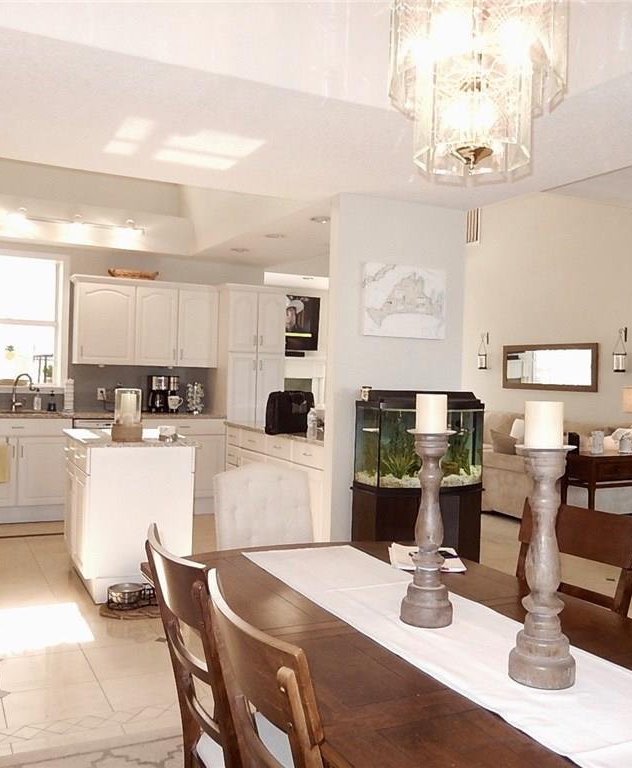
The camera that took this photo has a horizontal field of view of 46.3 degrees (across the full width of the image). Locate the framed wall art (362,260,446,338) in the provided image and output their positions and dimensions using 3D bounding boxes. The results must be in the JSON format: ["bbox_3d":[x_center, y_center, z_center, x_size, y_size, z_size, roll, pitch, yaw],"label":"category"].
[{"bbox_3d":[0.567,-0.534,4.822,0.636,0.467,0.035,1,1,-26],"label":"framed wall art"}]

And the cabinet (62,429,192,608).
[{"bbox_3d":[-1.252,0.803,4.837,0.675,0.925,1.070,1,1,-26],"label":"cabinet"}]

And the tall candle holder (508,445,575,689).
[{"bbox_3d":[0.454,0.354,1.472,0.125,0.465,0.125,1,1,-26],"label":"tall candle holder"}]

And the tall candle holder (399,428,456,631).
[{"bbox_3d":[0.277,0.345,1.805,0.126,0.463,0.126,2,1,0],"label":"tall candle holder"}]

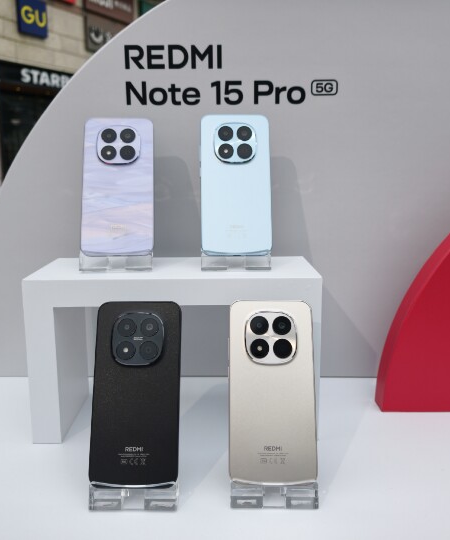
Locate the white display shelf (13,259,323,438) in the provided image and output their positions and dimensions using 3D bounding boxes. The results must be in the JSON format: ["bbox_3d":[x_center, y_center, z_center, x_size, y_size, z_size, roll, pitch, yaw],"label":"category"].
[{"bbox_3d":[-0.053,0.085,0.576,0.302,0.180,0.118,0,11,-1],"label":"white display shelf"}]

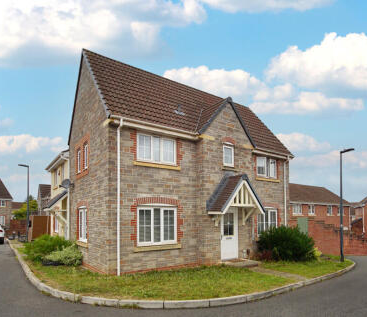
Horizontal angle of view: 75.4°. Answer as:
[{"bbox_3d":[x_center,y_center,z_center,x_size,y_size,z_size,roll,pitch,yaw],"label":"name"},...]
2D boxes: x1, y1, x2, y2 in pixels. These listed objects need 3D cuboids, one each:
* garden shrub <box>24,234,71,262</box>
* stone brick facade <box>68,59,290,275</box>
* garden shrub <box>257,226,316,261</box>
[{"bbox_3d":[-5.650,3.700,9.900,1.800,1.100,1.700,7,-11,-37],"label":"garden shrub"},{"bbox_3d":[0.200,0.200,12.700,10.300,8.400,5.700,7,-11,-37],"label":"stone brick facade"},{"bbox_3d":[4.800,3.900,11.100,2.500,1.500,1.900,7,-11,-37],"label":"garden shrub"}]

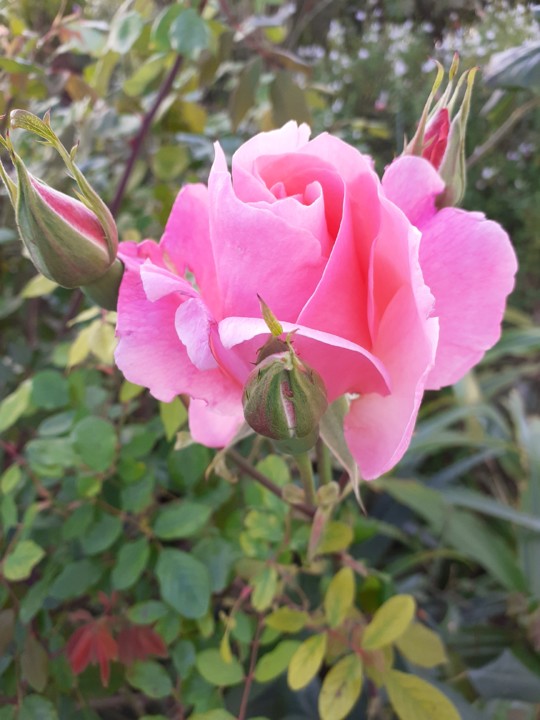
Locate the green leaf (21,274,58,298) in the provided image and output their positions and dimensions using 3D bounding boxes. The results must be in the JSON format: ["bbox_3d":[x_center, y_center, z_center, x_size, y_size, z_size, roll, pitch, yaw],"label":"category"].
[{"bbox_3d":[-0.170,-0.057,0.420,0.034,0.008,0.014,-19,65,-9],"label":"green leaf"}]

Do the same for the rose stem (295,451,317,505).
[{"bbox_3d":[0.012,0.040,0.189,0.005,0.023,0.005,-17,29,-5],"label":"rose stem"}]

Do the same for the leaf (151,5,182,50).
[{"bbox_3d":[-0.099,-0.326,0.550,0.035,0.047,0.011,12,3,-9],"label":"leaf"}]

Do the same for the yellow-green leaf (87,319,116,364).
[{"bbox_3d":[-0.131,-0.015,0.440,0.025,0.038,0.008,5,-19,-12],"label":"yellow-green leaf"}]

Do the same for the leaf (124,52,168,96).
[{"bbox_3d":[-0.137,-0.315,0.620,0.024,0.066,0.010,42,-6,6],"label":"leaf"}]

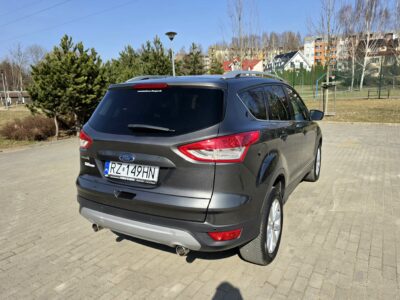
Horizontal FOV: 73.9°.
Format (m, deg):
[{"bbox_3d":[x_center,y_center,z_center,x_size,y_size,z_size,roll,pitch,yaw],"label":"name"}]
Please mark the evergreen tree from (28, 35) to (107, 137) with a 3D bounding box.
[{"bbox_3d":[-5.384,-2.580,10.800,3.000,4.150,2.900,-7,11,-25],"label":"evergreen tree"}]

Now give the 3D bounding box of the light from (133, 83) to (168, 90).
[{"bbox_3d":[-0.404,-0.495,2.081,0.355,0.042,0.050,4,11,30],"label":"light"}]

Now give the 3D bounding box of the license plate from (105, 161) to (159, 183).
[{"bbox_3d":[-0.515,0.158,1.966,0.520,0.116,0.020,4,4,30],"label":"license plate"}]

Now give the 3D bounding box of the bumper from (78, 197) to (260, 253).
[{"bbox_3d":[-0.452,0.536,2.132,1.780,0.340,0.420,4,11,30],"label":"bumper"}]

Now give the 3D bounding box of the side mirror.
[{"bbox_3d":[1.740,-0.508,3.921,0.210,0.165,0.130,4,11,30],"label":"side mirror"}]

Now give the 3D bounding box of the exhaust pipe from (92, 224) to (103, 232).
[{"bbox_3d":[-0.869,0.659,2.303,0.080,0.076,0.120,4,11,30],"label":"exhaust pipe"}]

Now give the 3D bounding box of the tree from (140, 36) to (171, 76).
[{"bbox_3d":[-2.455,-4.430,15.000,2.300,4.300,2.300,-3,10,-8],"label":"tree"}]

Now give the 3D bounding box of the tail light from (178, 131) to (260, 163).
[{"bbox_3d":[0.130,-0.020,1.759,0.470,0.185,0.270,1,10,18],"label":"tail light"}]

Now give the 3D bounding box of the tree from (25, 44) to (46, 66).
[{"bbox_3d":[-25.993,-11.930,42.000,4.200,9.500,4.200,-8,12,-30],"label":"tree"}]

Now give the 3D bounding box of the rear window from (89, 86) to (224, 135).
[{"bbox_3d":[-0.419,-0.297,2.096,1.310,0.430,0.130,4,-19,30],"label":"rear window"}]

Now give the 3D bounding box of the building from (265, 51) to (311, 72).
[{"bbox_3d":[23.307,-22.517,70.000,8.300,7.600,10.500,-5,11,-19],"label":"building"}]

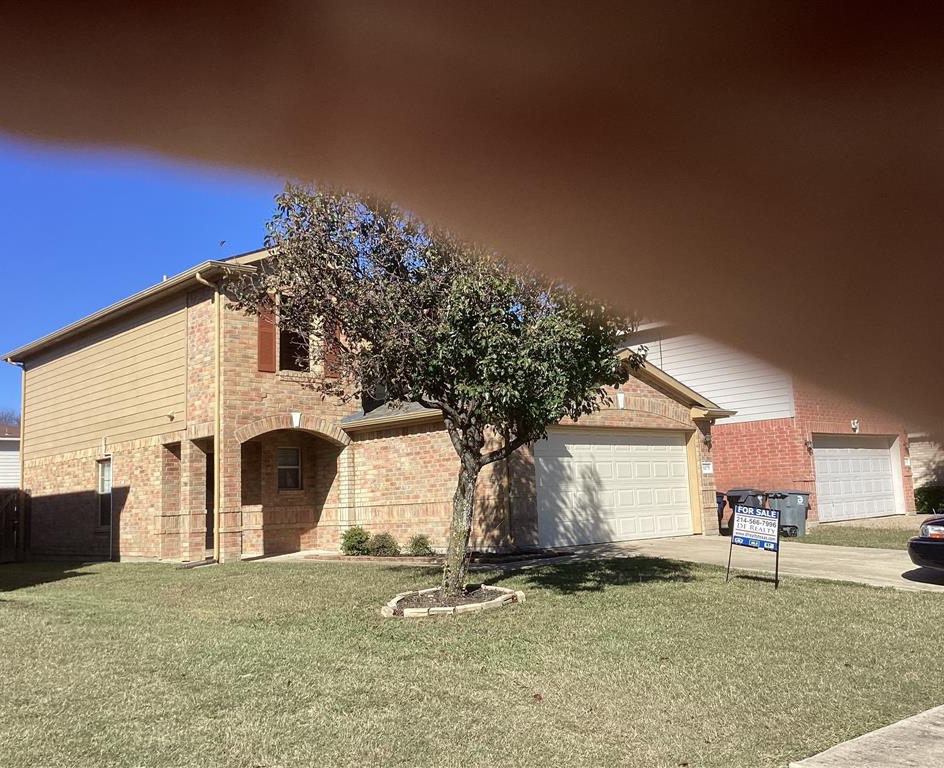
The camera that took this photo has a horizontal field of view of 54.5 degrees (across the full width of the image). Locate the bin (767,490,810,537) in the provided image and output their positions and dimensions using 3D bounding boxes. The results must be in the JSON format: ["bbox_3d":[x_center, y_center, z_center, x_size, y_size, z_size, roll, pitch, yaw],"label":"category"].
[{"bbox_3d":[7.361,3.012,21.354,0.820,1.080,0.650,5,-10,-43],"label":"bin"}]

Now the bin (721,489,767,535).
[{"bbox_3d":[6.617,3.099,22.175,0.650,1.080,0.820,-9,-10,40],"label":"bin"}]

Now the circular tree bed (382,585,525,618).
[{"bbox_3d":[-0.208,2.454,10.300,1.600,0.150,1.600,-2,-7,0],"label":"circular tree bed"}]

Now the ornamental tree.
[{"bbox_3d":[-0.392,-0.106,10.439,4.500,5.100,4.500,-2,-7,0],"label":"ornamental tree"}]

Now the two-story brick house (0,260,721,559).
[{"bbox_3d":[-3.549,0.343,22.434,9.950,7.200,16.500,5,-10,-43],"label":"two-story brick house"}]

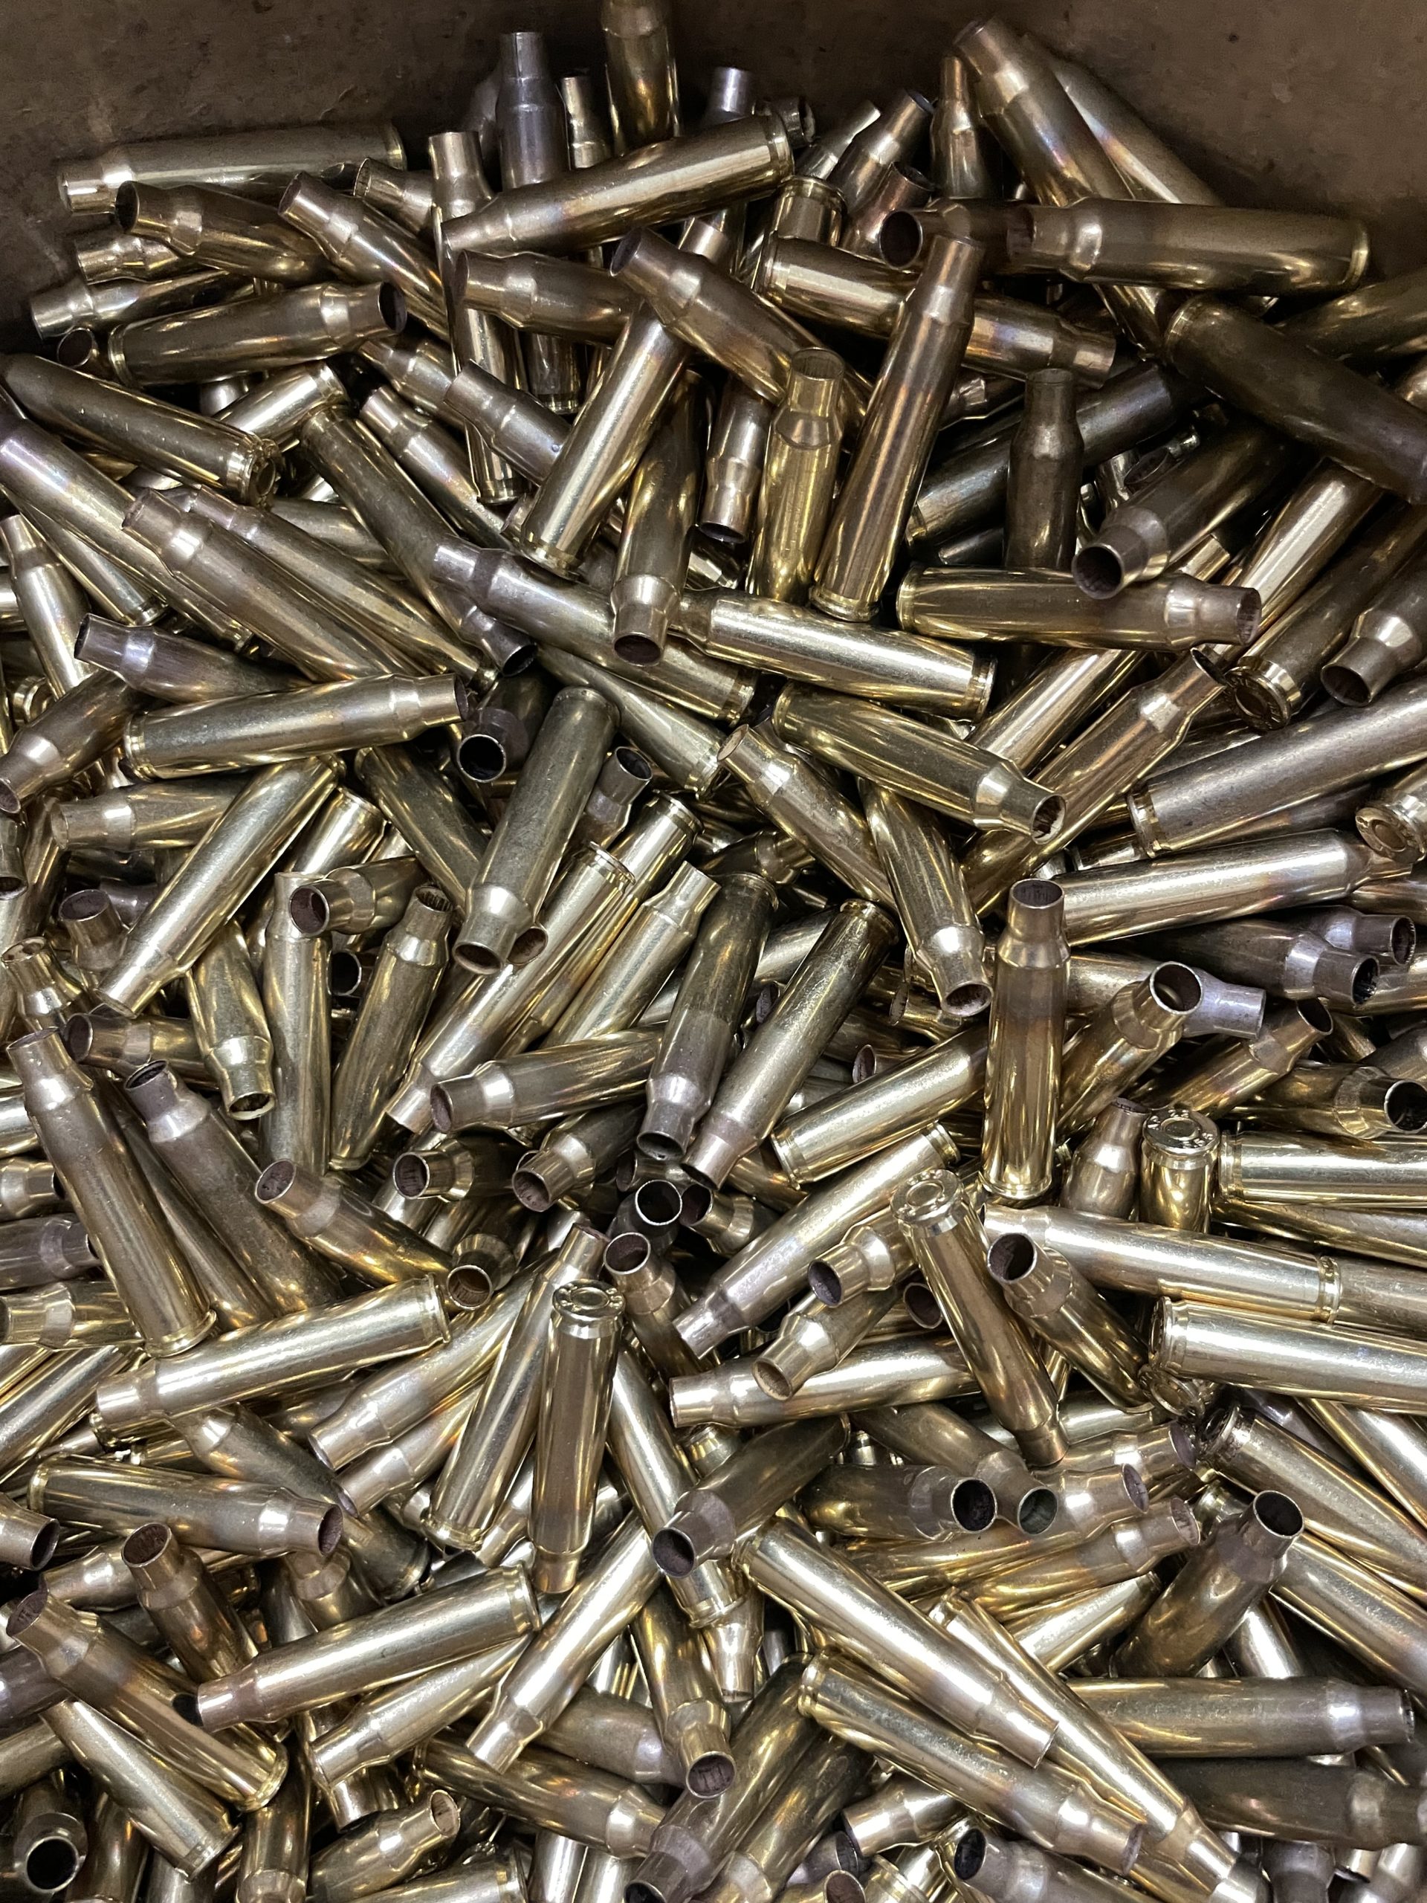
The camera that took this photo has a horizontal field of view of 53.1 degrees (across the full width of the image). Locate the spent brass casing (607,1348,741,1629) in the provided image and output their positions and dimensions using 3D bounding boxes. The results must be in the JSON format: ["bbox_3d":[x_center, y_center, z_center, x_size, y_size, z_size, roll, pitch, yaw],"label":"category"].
[{"bbox_3d":[-0.009,0.071,0.200,0.010,0.010,0.045,-26,79,-10],"label":"spent brass casing"}]

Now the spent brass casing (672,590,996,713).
[{"bbox_3d":[0.014,-0.039,0.183,0.045,0.010,0.010,15,69,2],"label":"spent brass casing"}]

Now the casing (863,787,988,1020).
[{"bbox_3d":[0.027,-0.011,0.185,0.010,0.010,0.045,-9,50,-4],"label":"casing"}]

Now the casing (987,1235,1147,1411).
[{"bbox_3d":[0.049,0.049,0.191,0.010,0.045,0.010,-45,43,0],"label":"casing"}]

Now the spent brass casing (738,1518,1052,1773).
[{"bbox_3d":[0.023,0.089,0.187,0.045,0.010,0.010,25,69,29],"label":"spent brass casing"}]

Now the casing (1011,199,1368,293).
[{"bbox_3d":[0.058,-0.086,0.175,0.045,0.010,0.010,-3,83,-15],"label":"casing"}]

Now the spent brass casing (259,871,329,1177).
[{"bbox_3d":[-0.059,0.012,0.202,0.010,0.010,0.045,4,98,1],"label":"spent brass casing"}]

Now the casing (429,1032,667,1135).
[{"bbox_3d":[-0.017,0.017,0.198,0.045,0.010,0.010,-10,73,-35],"label":"casing"}]

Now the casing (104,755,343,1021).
[{"bbox_3d":[-0.068,-0.011,0.197,0.010,0.010,0.045,29,67,5],"label":"casing"}]

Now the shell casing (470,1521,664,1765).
[{"bbox_3d":[-0.018,0.099,0.210,0.010,0.010,0.045,40,69,6],"label":"shell casing"}]

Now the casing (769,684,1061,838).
[{"bbox_3d":[0.026,-0.025,0.186,0.045,0.010,0.010,32,103,41],"label":"casing"}]

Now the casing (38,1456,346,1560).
[{"bbox_3d":[-0.073,0.077,0.198,0.045,0.010,0.010,2,68,16],"label":"casing"}]

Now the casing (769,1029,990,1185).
[{"bbox_3d":[0.029,0.020,0.203,0.045,0.010,0.010,-26,81,-6],"label":"casing"}]

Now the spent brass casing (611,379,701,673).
[{"bbox_3d":[-0.007,-0.060,0.197,0.010,0.010,0.045,6,66,3],"label":"spent brass casing"}]

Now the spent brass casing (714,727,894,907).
[{"bbox_3d":[0.019,-0.015,0.201,0.045,0.010,0.010,38,70,-19],"label":"spent brass casing"}]

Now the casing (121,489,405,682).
[{"bbox_3d":[-0.061,-0.047,0.199,0.010,0.045,0.010,-54,38,1],"label":"casing"}]

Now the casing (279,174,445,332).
[{"bbox_3d":[-0.036,-0.088,0.192,0.045,0.010,0.010,30,69,-15],"label":"casing"}]

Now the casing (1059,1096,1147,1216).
[{"bbox_3d":[0.052,0.042,0.201,0.010,0.010,0.045,15,107,17],"label":"casing"}]

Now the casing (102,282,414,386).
[{"bbox_3d":[-0.064,-0.086,0.200,0.045,0.010,0.010,0,74,22],"label":"casing"}]

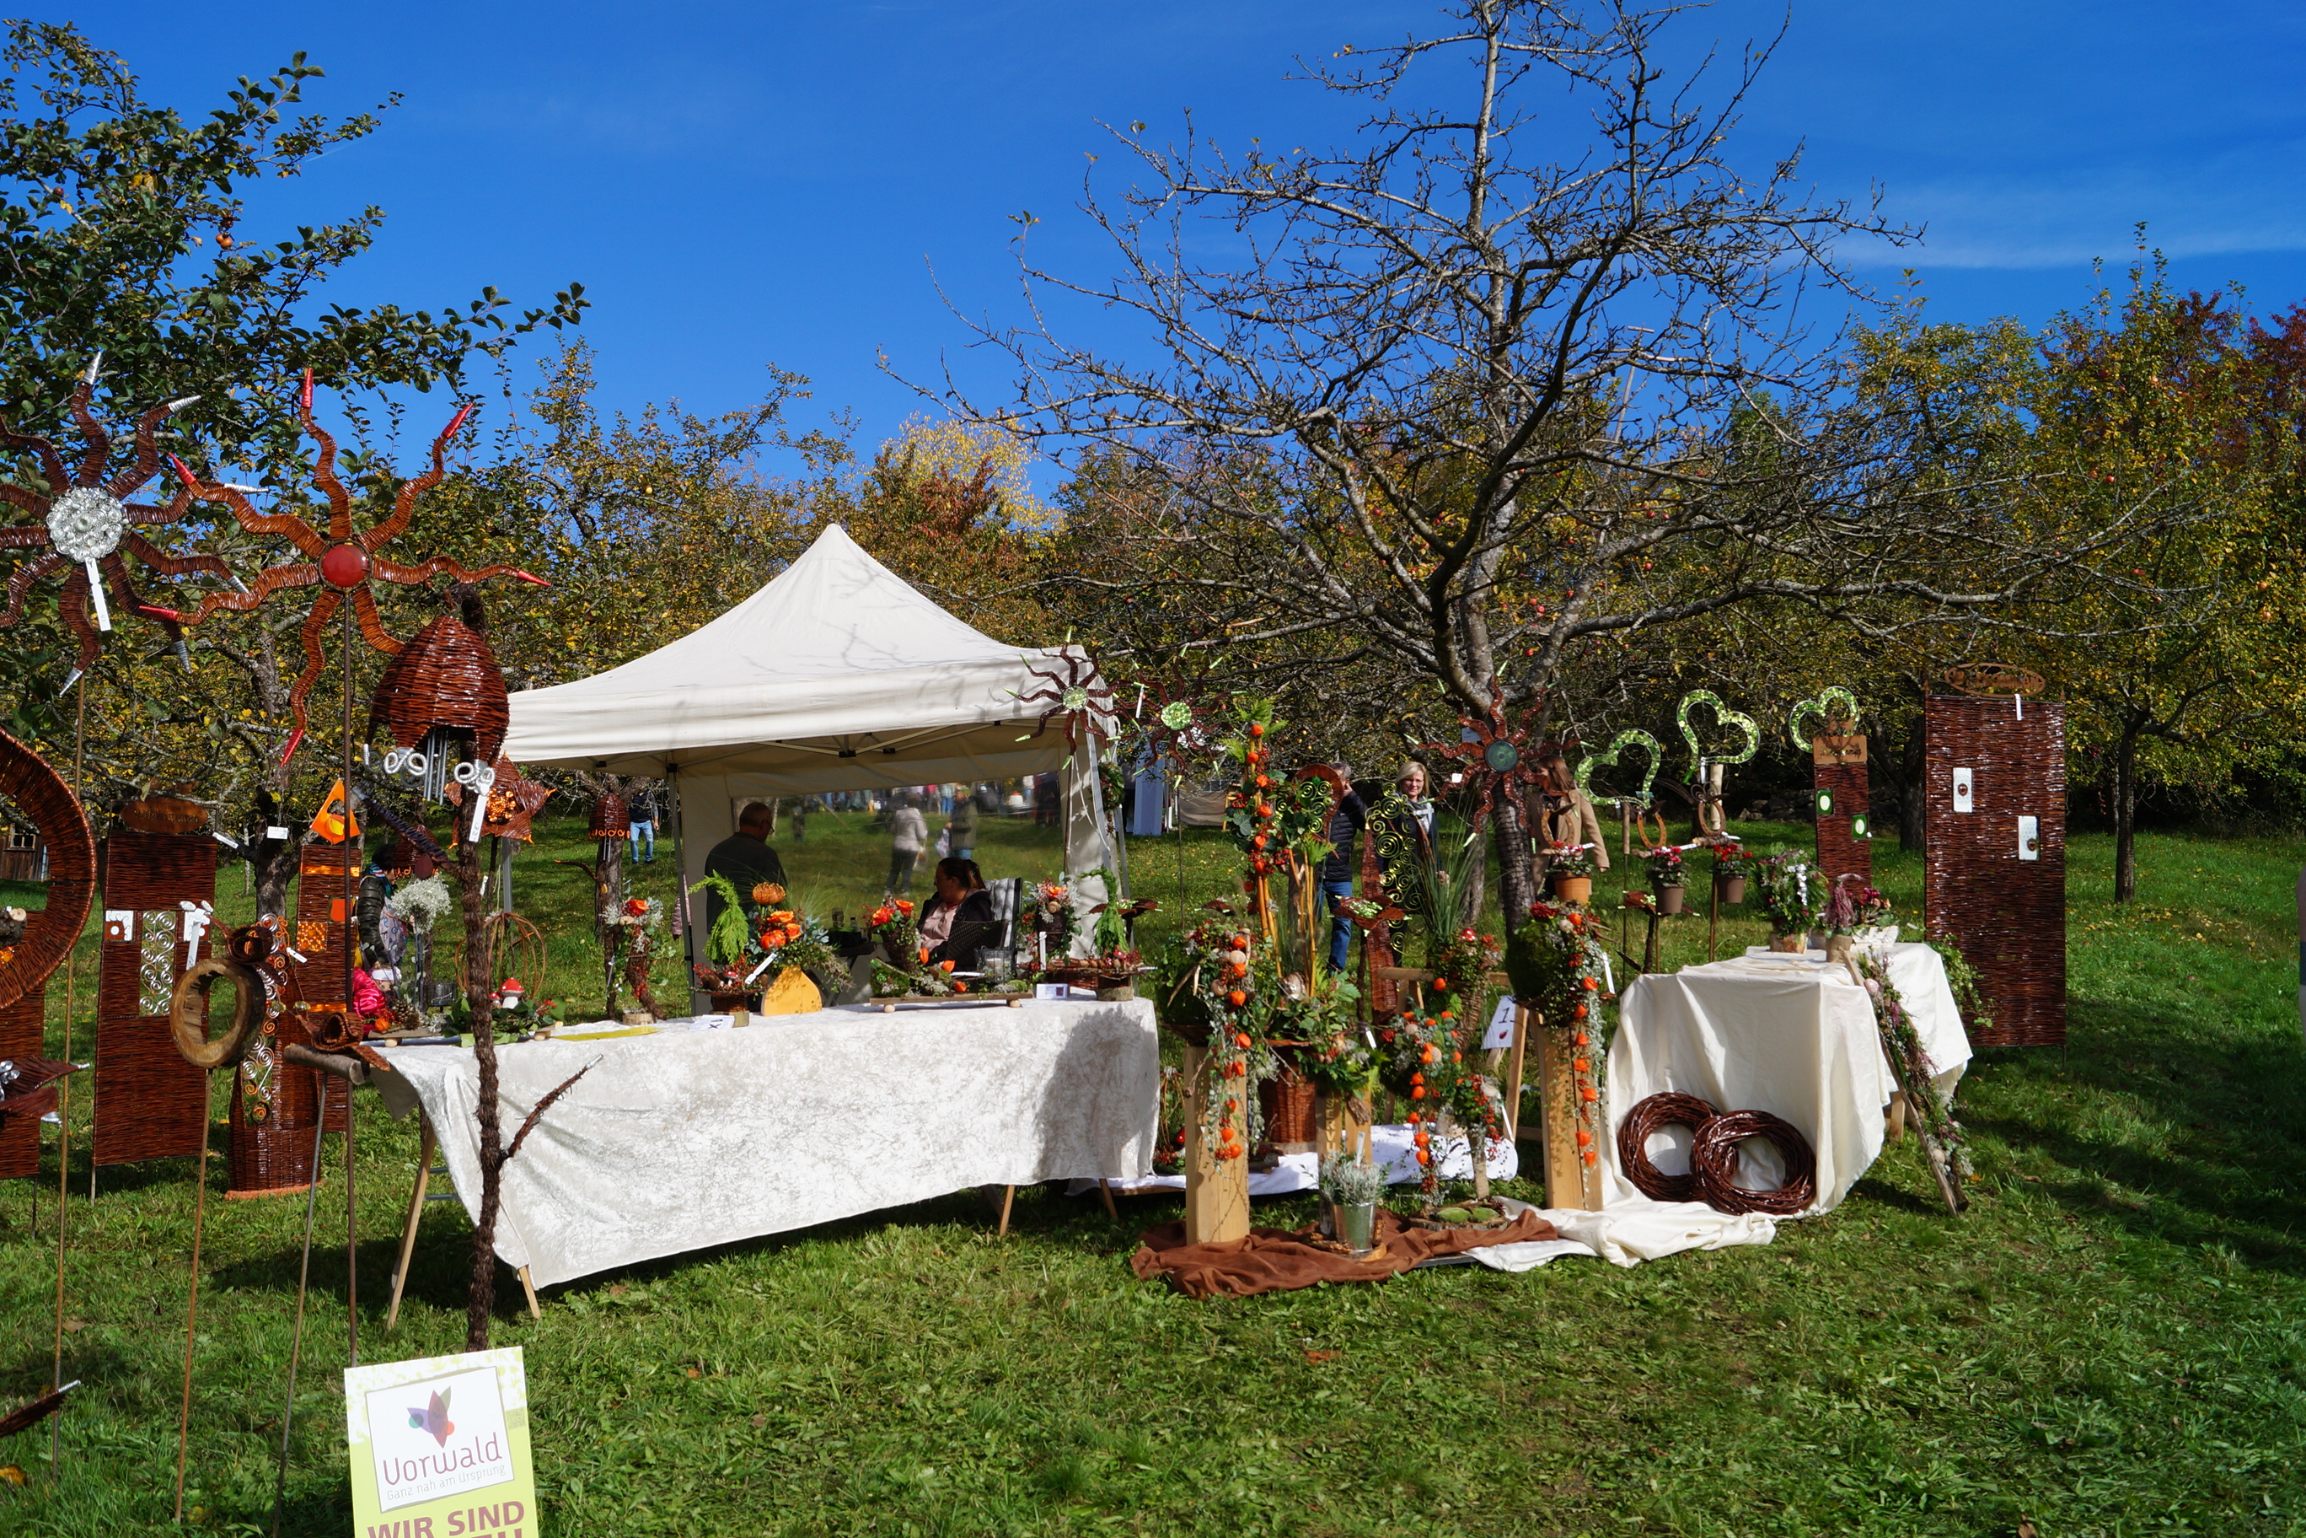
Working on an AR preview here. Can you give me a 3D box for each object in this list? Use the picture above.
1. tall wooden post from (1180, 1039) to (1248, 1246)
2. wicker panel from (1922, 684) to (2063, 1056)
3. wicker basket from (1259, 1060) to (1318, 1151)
[{"bbox_3d":[0.217,1.257,5.800,0.175,0.670,0.175,-1,-1,-14],"label":"tall wooden post"},{"bbox_3d":[4.339,0.519,8.900,0.720,1.820,0.050,0,-1,-7],"label":"wicker panel"},{"bbox_3d":[0.547,1.252,6.600,0.270,0.380,0.270,0,-1,0],"label":"wicker basket"}]

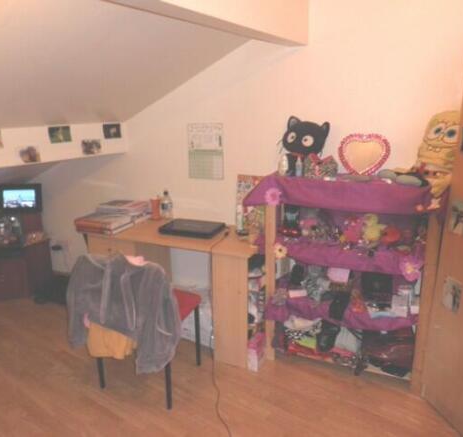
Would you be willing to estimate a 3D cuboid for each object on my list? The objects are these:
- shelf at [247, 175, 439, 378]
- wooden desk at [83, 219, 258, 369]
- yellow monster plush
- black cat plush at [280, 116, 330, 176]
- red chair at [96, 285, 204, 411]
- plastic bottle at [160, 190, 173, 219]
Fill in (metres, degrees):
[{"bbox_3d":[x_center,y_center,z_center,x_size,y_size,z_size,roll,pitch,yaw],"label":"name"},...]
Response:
[{"bbox_3d":[0.681,0.348,2.464,0.936,1.157,0.433,6,16,23],"label":"shelf"},{"bbox_3d":[-0.350,0.449,2.906,1.228,0.755,0.554,6,16,23],"label":"wooden desk"},{"bbox_3d":[1.023,-0.334,2.121,0.302,0.433,0.362,-14,20,-40],"label":"yellow monster plush"},{"bbox_3d":[0.451,-0.437,2.469,0.267,0.352,0.181,9,18,31],"label":"black cat plush"},{"bbox_3d":[-0.470,0.566,2.360,0.463,0.815,0.523,4,16,18],"label":"red chair"},{"bbox_3d":[-0.489,-0.102,3.076,0.076,0.216,0.076,6,16,23],"label":"plastic bottle"}]

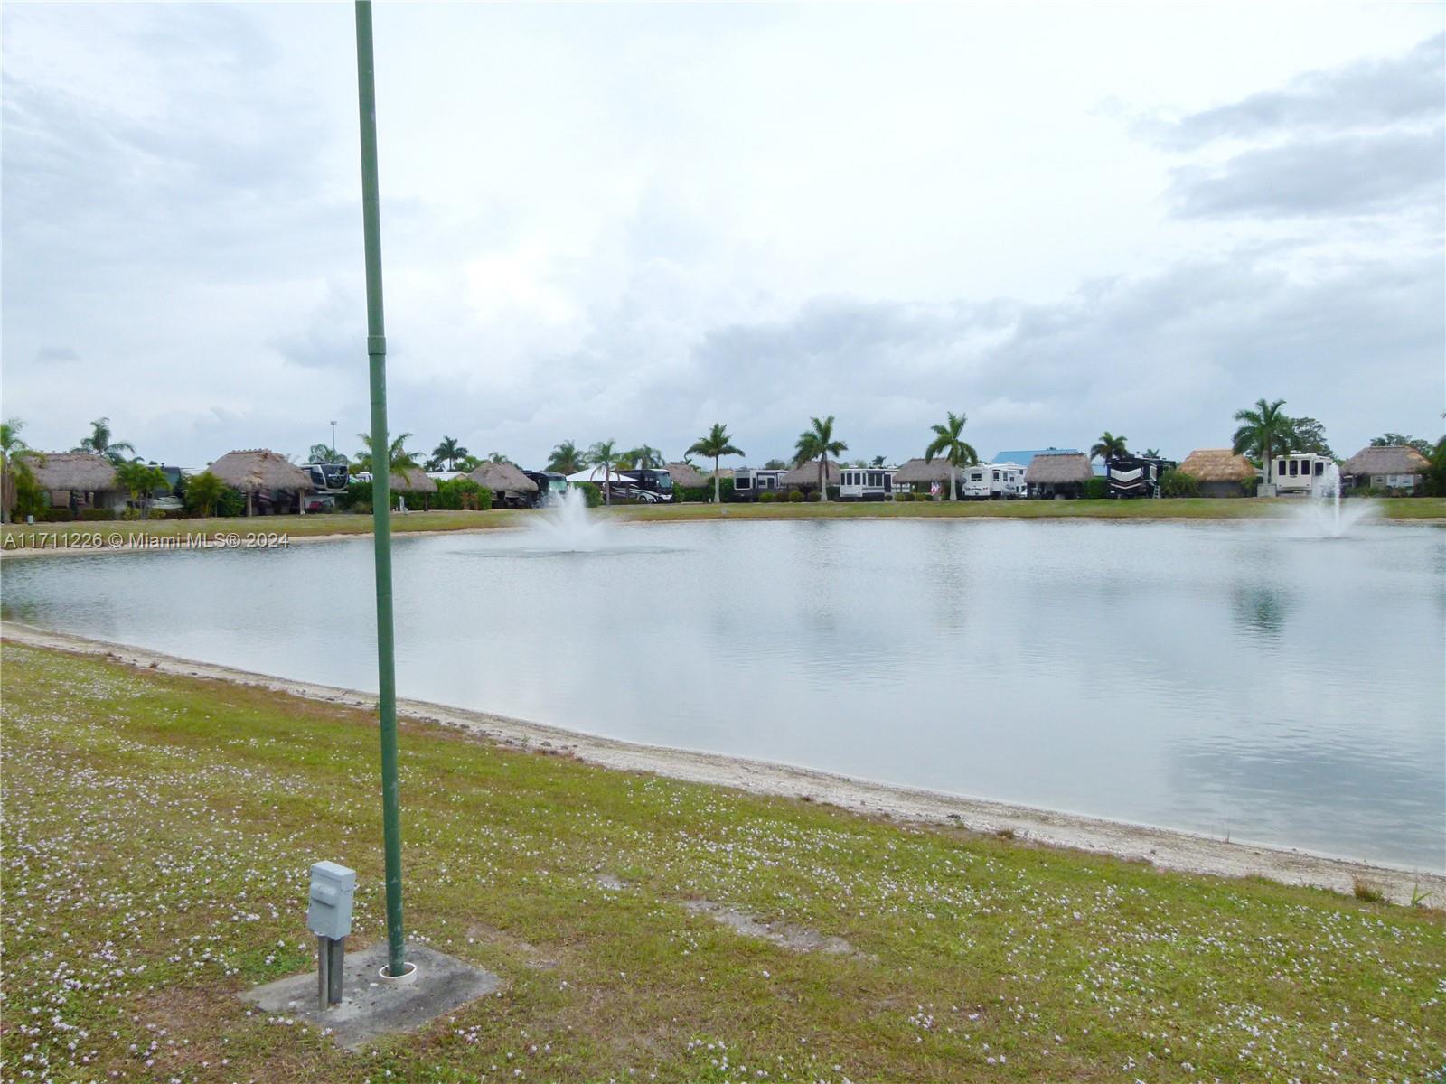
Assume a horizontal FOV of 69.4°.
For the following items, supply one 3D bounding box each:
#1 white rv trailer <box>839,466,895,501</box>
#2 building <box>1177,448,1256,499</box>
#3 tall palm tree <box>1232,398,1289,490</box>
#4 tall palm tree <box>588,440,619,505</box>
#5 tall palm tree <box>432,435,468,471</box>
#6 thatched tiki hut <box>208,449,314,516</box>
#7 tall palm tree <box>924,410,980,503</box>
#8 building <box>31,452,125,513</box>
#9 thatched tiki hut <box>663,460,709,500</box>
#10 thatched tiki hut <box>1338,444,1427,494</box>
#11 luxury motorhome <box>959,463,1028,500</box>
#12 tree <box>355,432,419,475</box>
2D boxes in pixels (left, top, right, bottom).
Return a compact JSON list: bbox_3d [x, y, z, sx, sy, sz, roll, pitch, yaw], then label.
[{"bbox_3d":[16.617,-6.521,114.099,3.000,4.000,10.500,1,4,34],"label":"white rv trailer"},{"bbox_3d":[41.840,-5.790,88.500,6.100,4.210,5.200,0,3,26],"label":"building"},{"bbox_3d":[44.420,-7.720,86.000,4.600,8.190,4.600,1,3,27],"label":"tall palm tree"},{"bbox_3d":[-11.641,-6.786,102.000,3.200,6.600,3.200,0,5,0],"label":"tall palm tree"},{"bbox_3d":[-36.512,-9.593,140.241,4.800,9.300,4.700,-1,3,0],"label":"tall palm tree"},{"bbox_3d":[-29.900,-3.830,67.500,5.100,4.310,4.700,1,3,37],"label":"thatched tiki hut"},{"bbox_3d":[22.125,-8.271,101.000,5.100,8.600,5.100,0,5,0],"label":"tall palm tree"},{"bbox_3d":[-47.739,-4.226,77.125,7.100,4.800,5.800,-2,3,-18],"label":"building"},{"bbox_3d":[-4.795,-6.808,119.125,6.500,4.800,5.600,-1,3,-6],"label":"thatched tiki hut"},{"bbox_3d":[60.888,-6.481,96.122,8.100,4.700,6.200,0,3,18],"label":"thatched tiki hut"},{"bbox_3d":[27.736,-6.366,107.026,2.550,3.750,10.000,3,6,36],"label":"luxury motorhome"},{"bbox_3d":[-28.321,-6.093,88.000,5.600,6.600,5.400,0,5,0],"label":"tree"}]

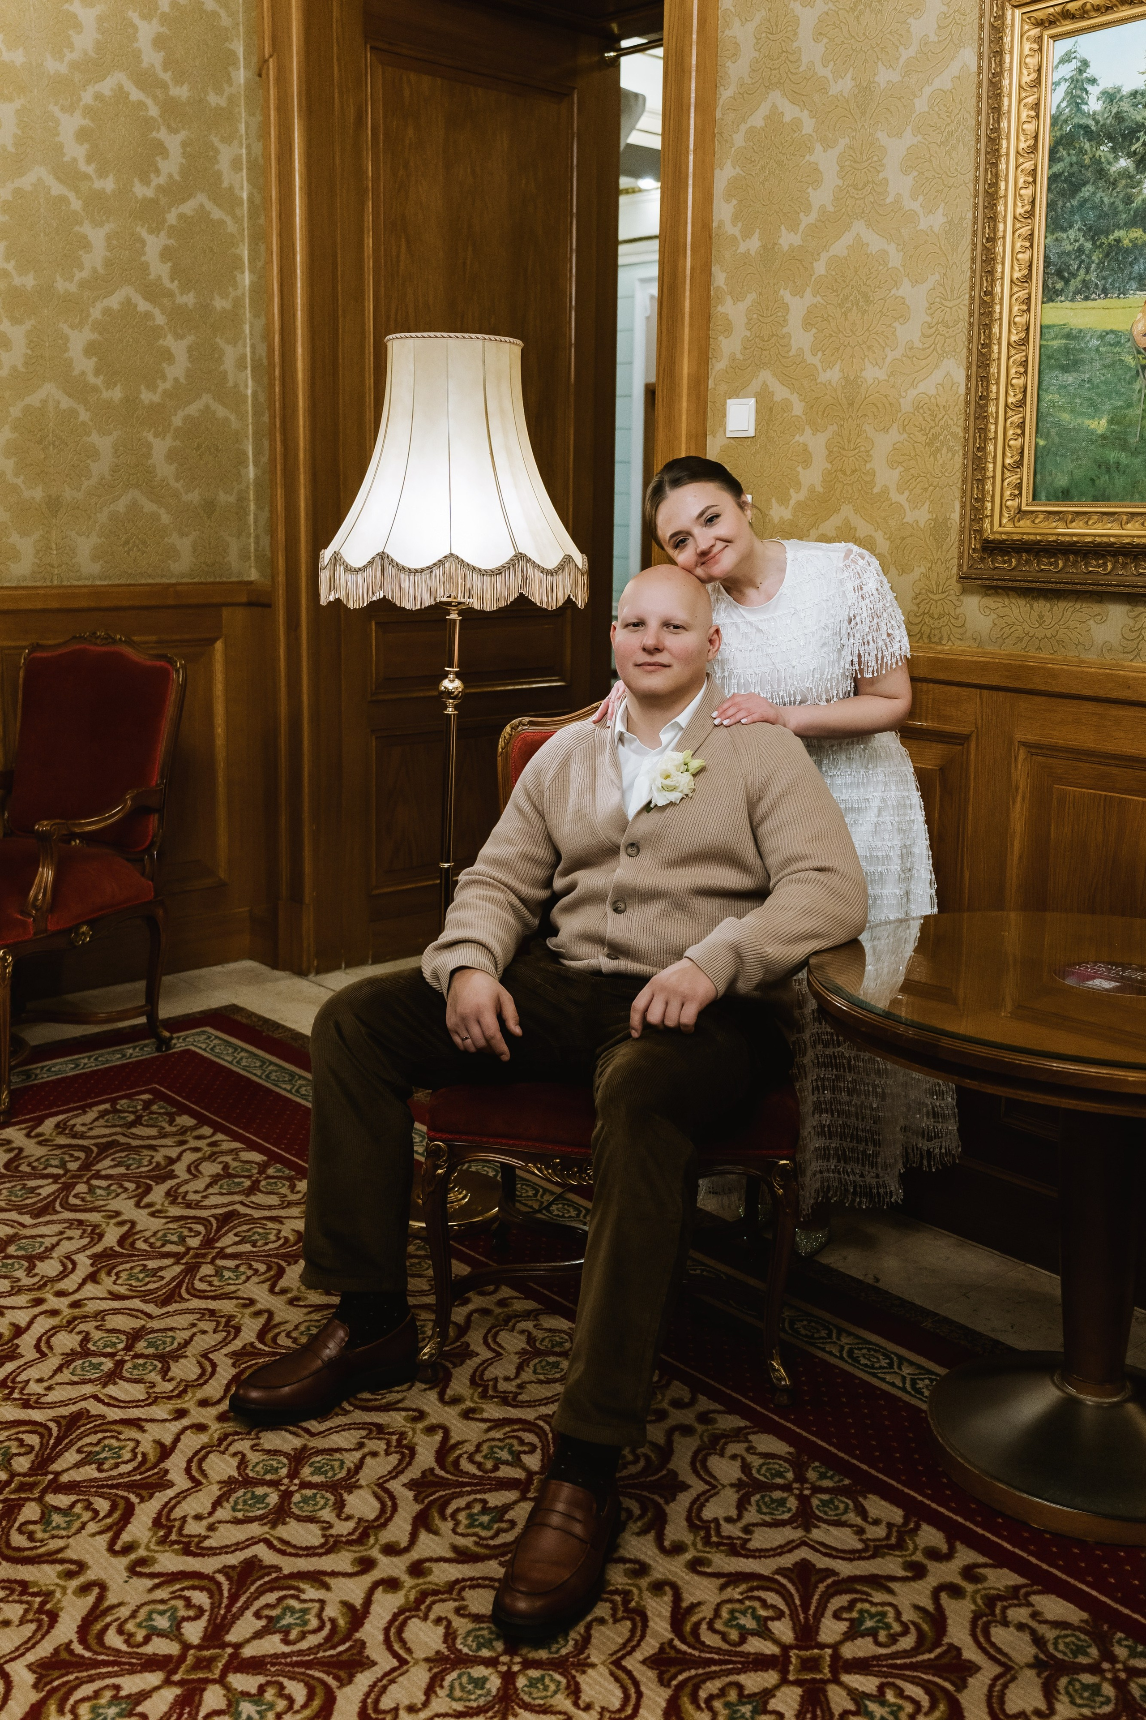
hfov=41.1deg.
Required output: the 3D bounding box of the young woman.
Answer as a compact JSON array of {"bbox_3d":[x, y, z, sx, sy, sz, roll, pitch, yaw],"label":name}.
[{"bbox_3d":[0.409,0.046,2.860,0.560,1.540,0.570,6,13,23],"label":"young woman"}]

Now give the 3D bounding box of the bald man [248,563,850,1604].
[{"bbox_3d":[-0.040,0.239,2.341,0.900,1.360,0.970,4,12,11],"label":"bald man"}]

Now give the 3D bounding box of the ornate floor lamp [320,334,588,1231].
[{"bbox_3d":[-0.240,-0.128,3.090,0.530,1.765,0.530,1,12,0],"label":"ornate floor lamp"}]

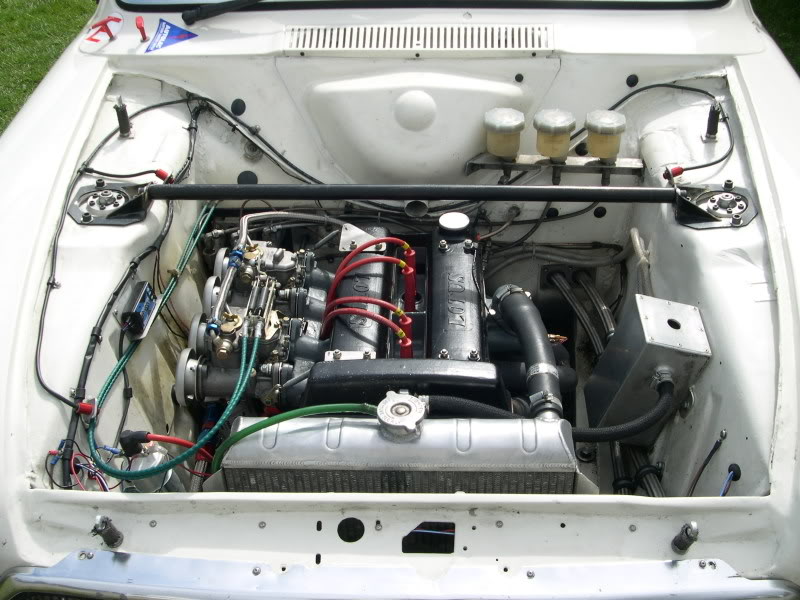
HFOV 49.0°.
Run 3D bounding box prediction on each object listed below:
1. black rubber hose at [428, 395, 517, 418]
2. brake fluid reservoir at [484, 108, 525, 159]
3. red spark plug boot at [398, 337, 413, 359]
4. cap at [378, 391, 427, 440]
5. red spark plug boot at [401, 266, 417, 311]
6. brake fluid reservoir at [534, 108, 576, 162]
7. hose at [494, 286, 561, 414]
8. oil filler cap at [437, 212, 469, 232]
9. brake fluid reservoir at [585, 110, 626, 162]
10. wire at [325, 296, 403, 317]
[{"bbox_3d":[0.094,0.140,1.120,0.125,0.042,0.035,1,37,2],"label":"black rubber hose"},{"bbox_3d":[0.179,-0.282,1.505,0.070,0.080,0.070,1,36,2],"label":"brake fluid reservoir"},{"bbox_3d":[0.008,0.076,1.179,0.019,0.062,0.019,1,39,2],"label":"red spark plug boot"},{"bbox_3d":[0.003,0.142,1.090,0.062,0.032,0.064,0,36,0],"label":"cap"},{"bbox_3d":[0.015,-0.019,1.510,0.020,0.085,0.020,1,36,2],"label":"red spark plug boot"},{"bbox_3d":[0.264,-0.279,1.500,0.070,0.080,0.070,1,36,2],"label":"brake fluid reservoir"},{"bbox_3d":[0.192,0.071,1.315,0.058,0.070,0.255,-6,36,-8],"label":"hose"},{"bbox_3d":[0.092,-0.130,1.480,0.053,0.018,0.053,0,36,0],"label":"oil filler cap"},{"bbox_3d":[0.350,-0.278,1.495,0.070,0.080,0.070,1,36,2],"label":"brake fluid reservoir"},{"bbox_3d":[-0.055,0.010,1.395,0.124,0.034,0.025,1,36,2],"label":"wire"}]

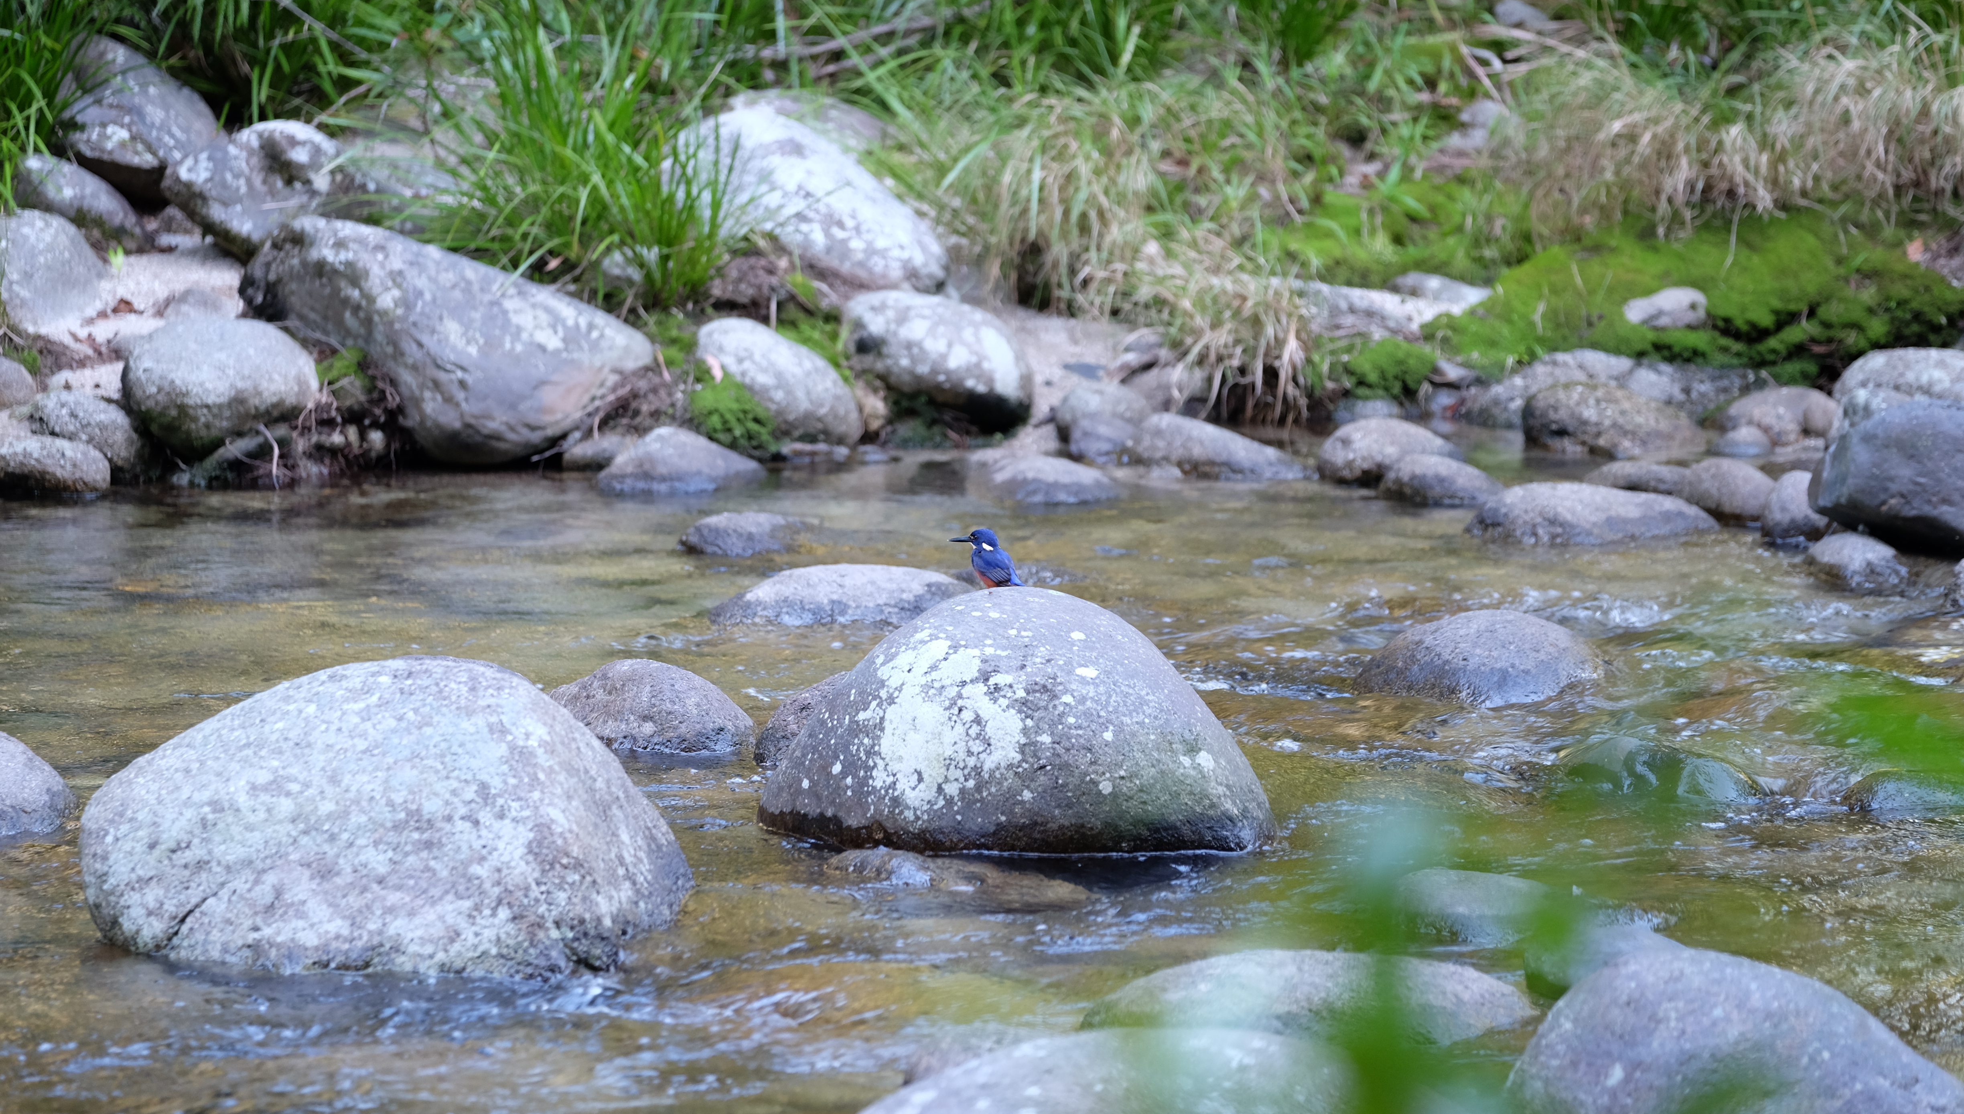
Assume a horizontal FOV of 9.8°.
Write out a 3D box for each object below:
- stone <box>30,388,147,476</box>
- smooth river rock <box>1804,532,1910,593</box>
[{"bbox_3d":[-1.952,-0.261,24.950,0.264,0.196,0.210,0,6,0],"label":"stone"},{"bbox_3d":[1.742,0.015,22.800,0.208,0.131,0.170,0,6,0],"label":"smooth river rock"}]

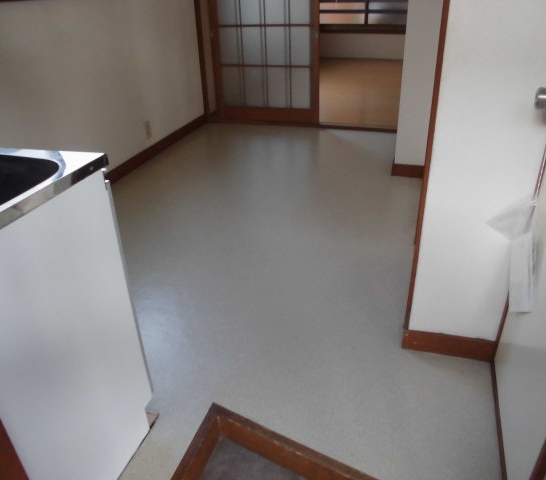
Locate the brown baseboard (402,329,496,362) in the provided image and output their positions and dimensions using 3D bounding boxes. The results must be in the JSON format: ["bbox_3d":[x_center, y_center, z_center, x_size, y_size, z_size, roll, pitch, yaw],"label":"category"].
[{"bbox_3d":[0.572,0.343,1.582,0.283,0.080,0.020,7,31,16],"label":"brown baseboard"}]

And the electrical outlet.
[{"bbox_3d":[-0.858,-0.760,3.317,0.010,0.120,0.070,7,31,16],"label":"electrical outlet"}]

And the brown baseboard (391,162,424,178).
[{"bbox_3d":[0.832,-0.422,2.937,0.200,0.077,0.020,7,31,16],"label":"brown baseboard"}]

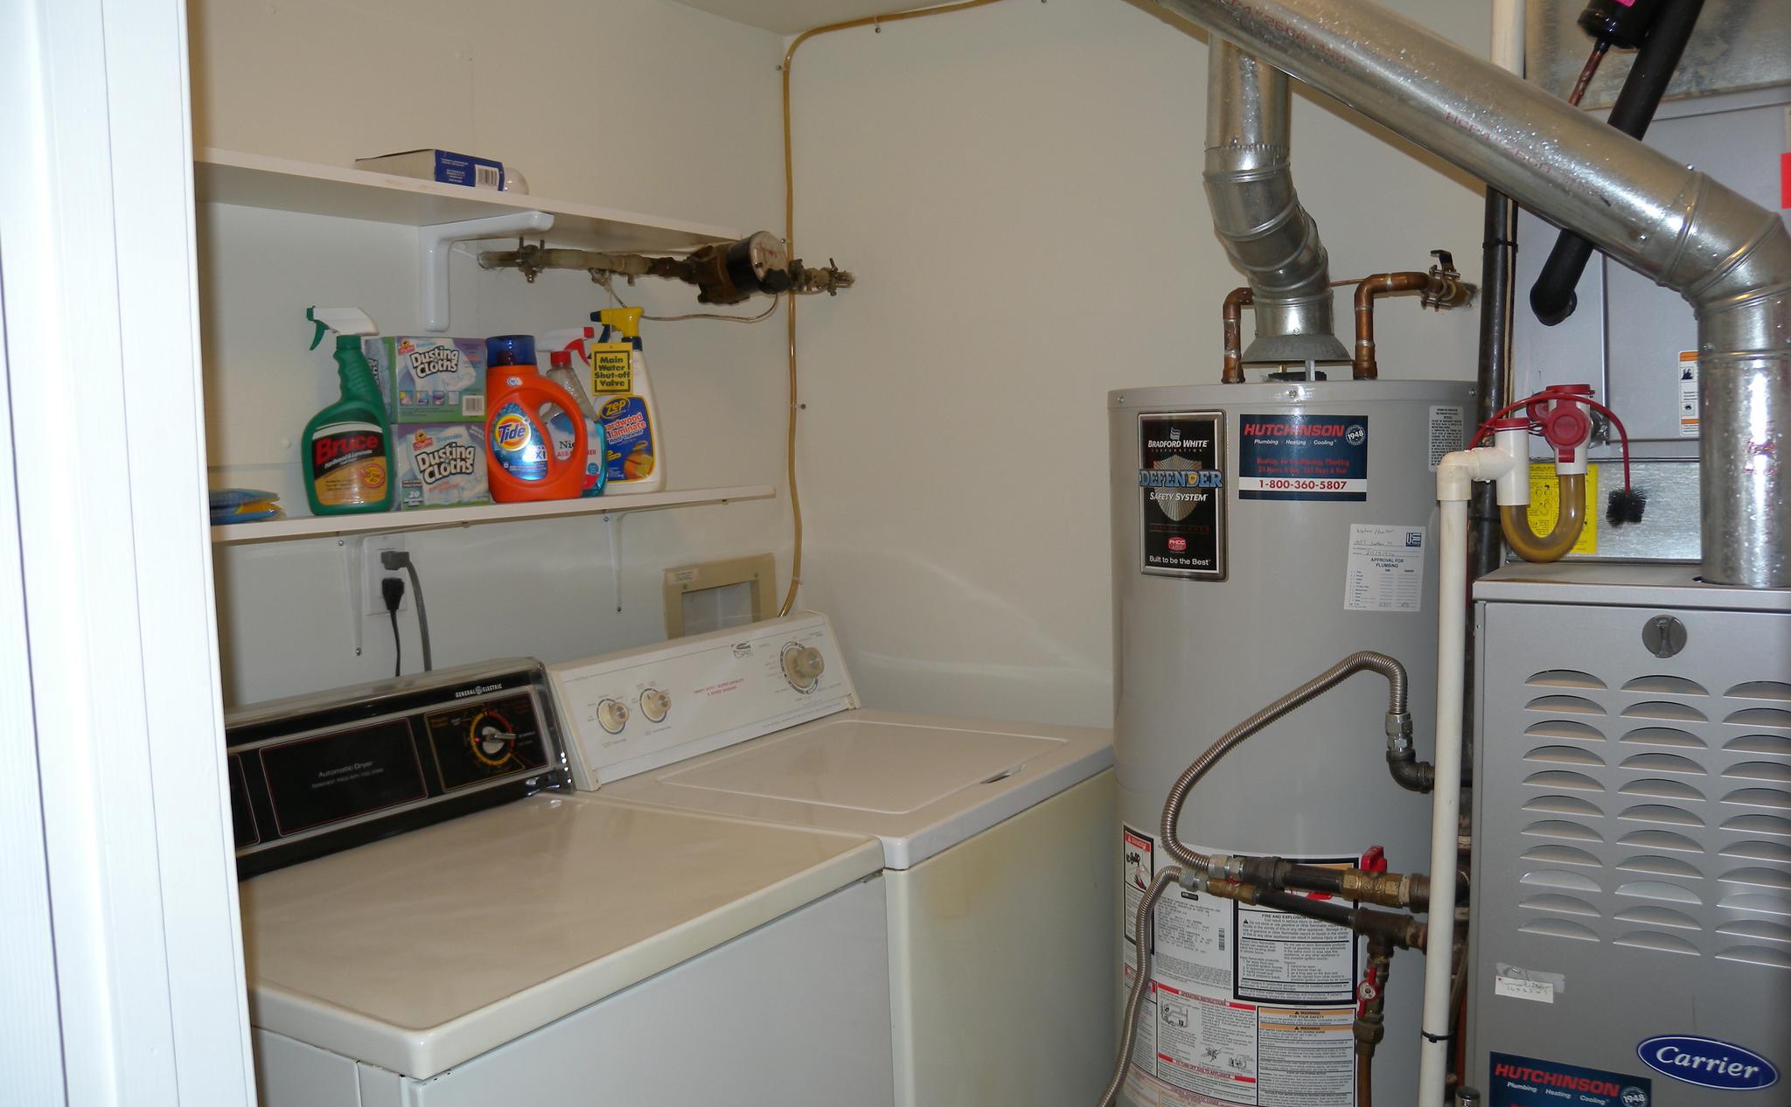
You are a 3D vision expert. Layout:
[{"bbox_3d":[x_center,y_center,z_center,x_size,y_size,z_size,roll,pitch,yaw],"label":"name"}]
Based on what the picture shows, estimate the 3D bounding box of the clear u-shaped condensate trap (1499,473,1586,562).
[{"bbox_3d":[0.755,-0.042,1.690,0.098,0.105,0.032,0,5,12],"label":"clear u-shaped condensate trap"}]

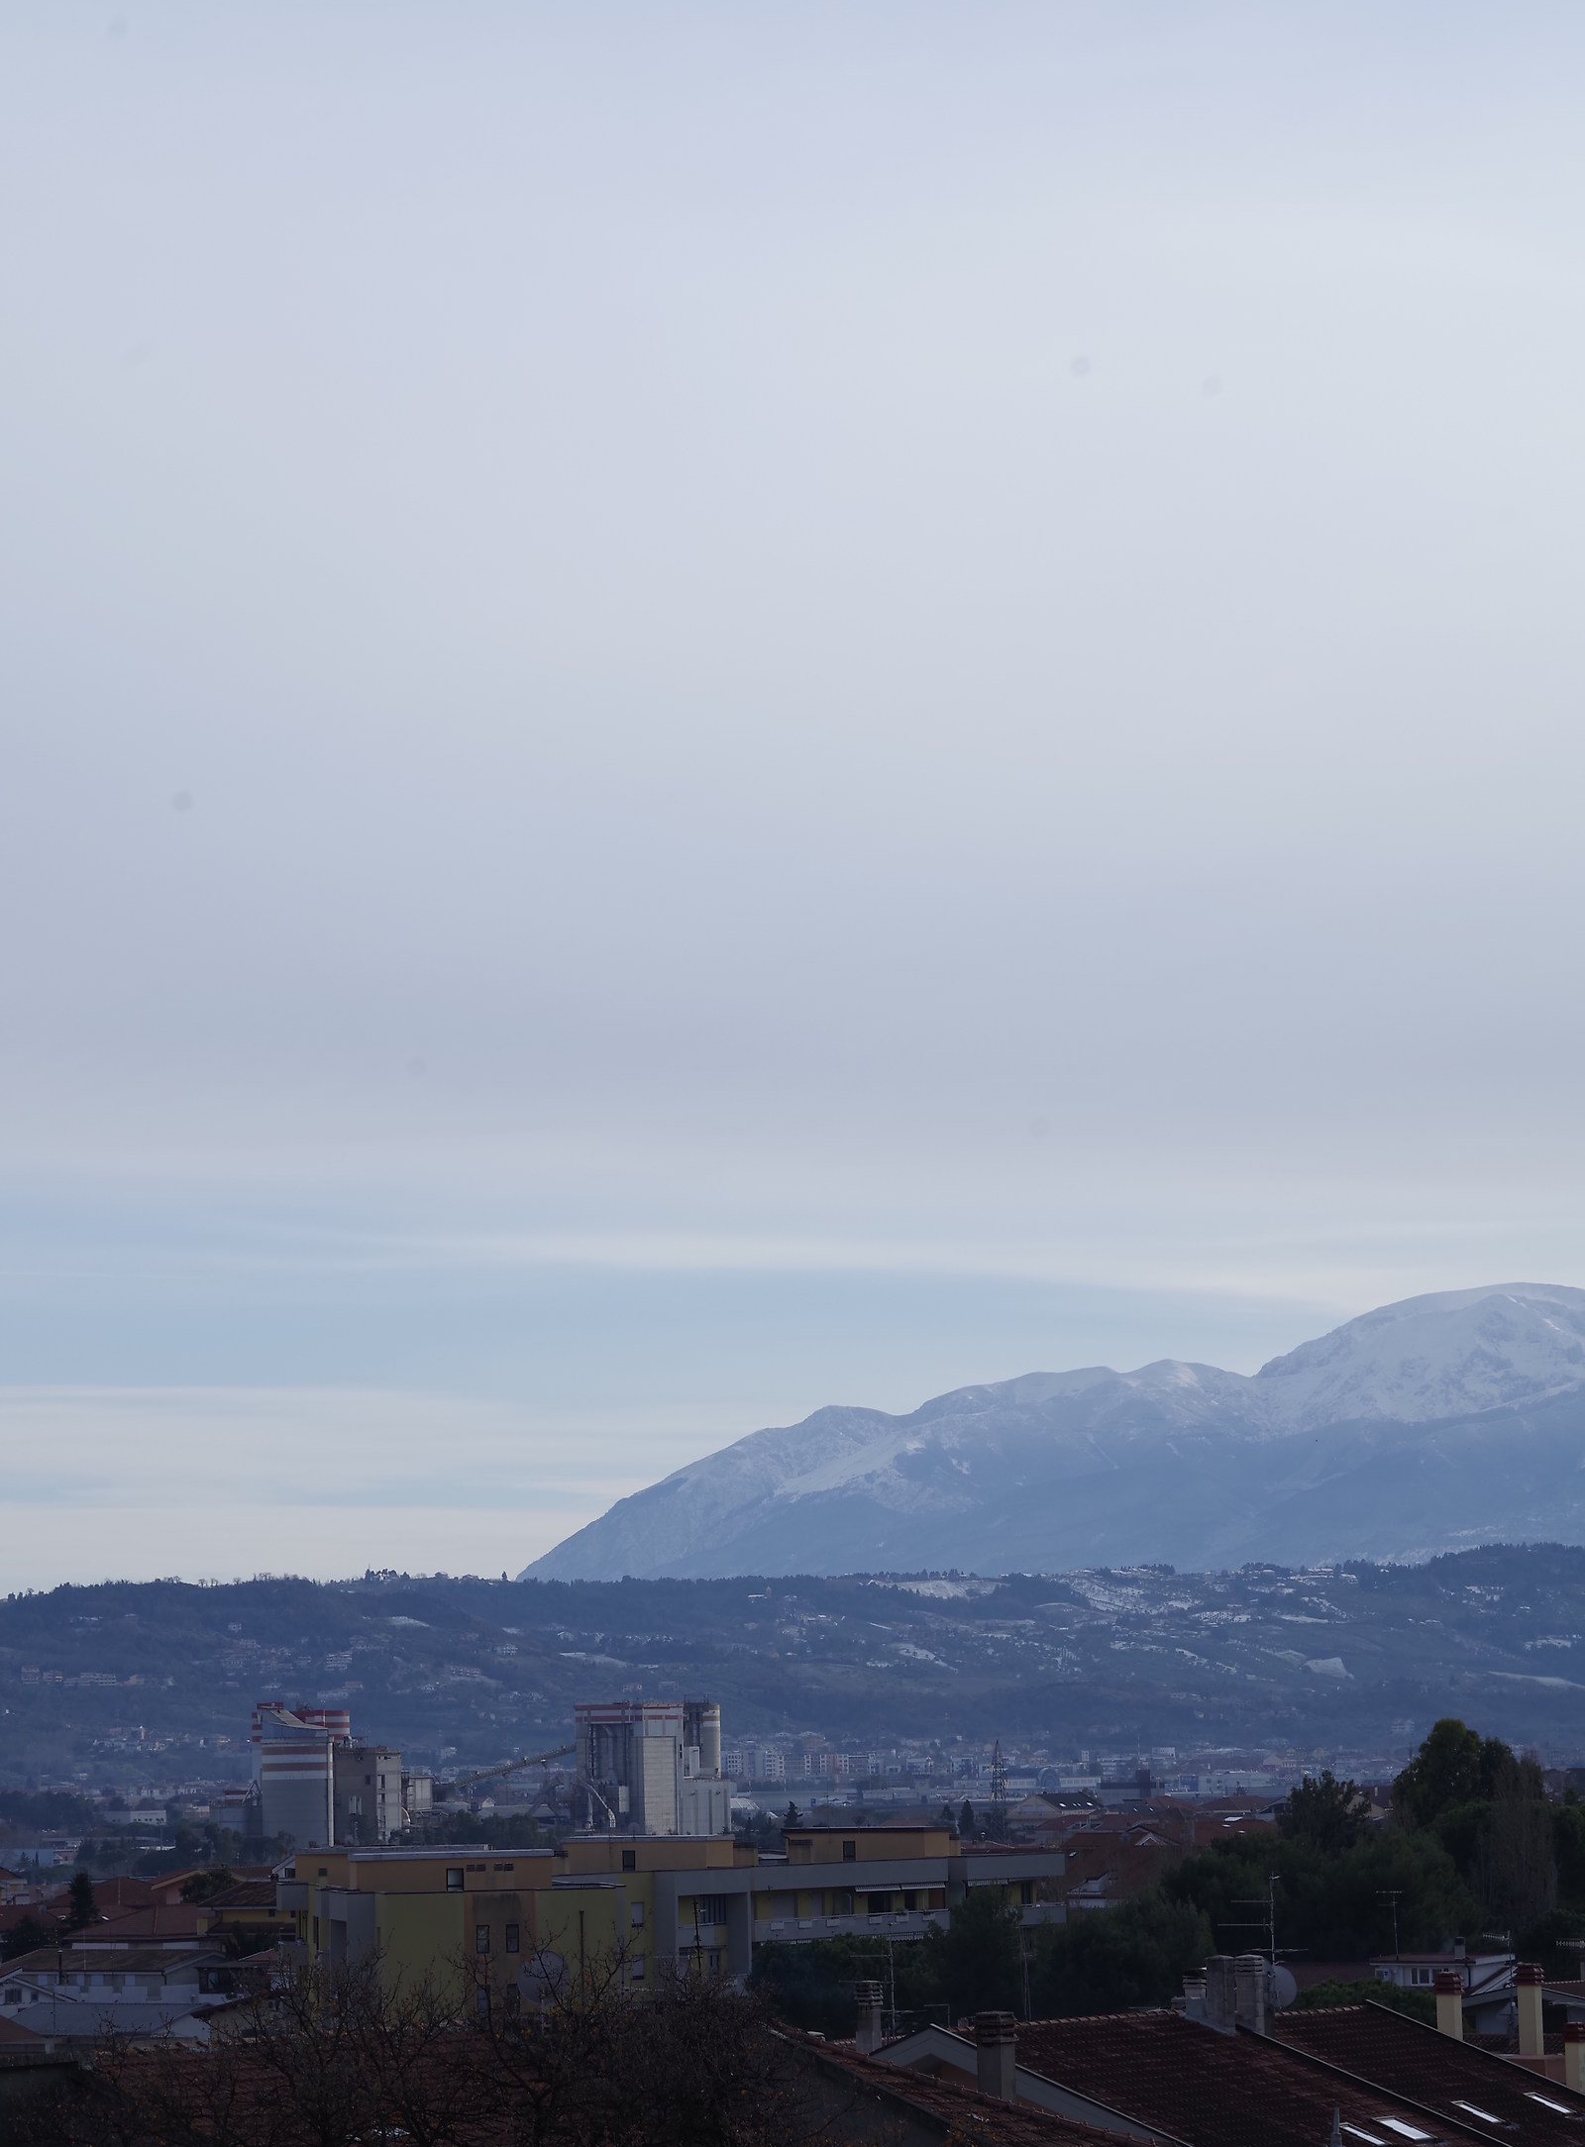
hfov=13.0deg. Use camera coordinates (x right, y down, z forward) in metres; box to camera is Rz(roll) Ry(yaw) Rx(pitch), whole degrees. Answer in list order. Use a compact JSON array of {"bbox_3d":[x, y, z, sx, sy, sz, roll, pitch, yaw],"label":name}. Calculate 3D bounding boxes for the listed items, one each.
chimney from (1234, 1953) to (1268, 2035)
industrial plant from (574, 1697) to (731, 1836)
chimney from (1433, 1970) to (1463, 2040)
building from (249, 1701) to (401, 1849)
[{"bbox_3d":[9.191,18.521,139.200,0.460,1.570,0.460,-4,-6,32],"label":"chimney"},{"bbox_3d":[-26.302,131.985,1300.000,18.000,29.500,26.000,-4,-6,33],"label":"industrial plant"},{"bbox_3d":[14.309,20.395,151.000,0.460,1.750,0.460,-4,-6,32],"label":"chimney"},{"bbox_3d":[-87.442,132.333,1300.000,24.500,29.000,16.500,-4,-6,33],"label":"building"}]

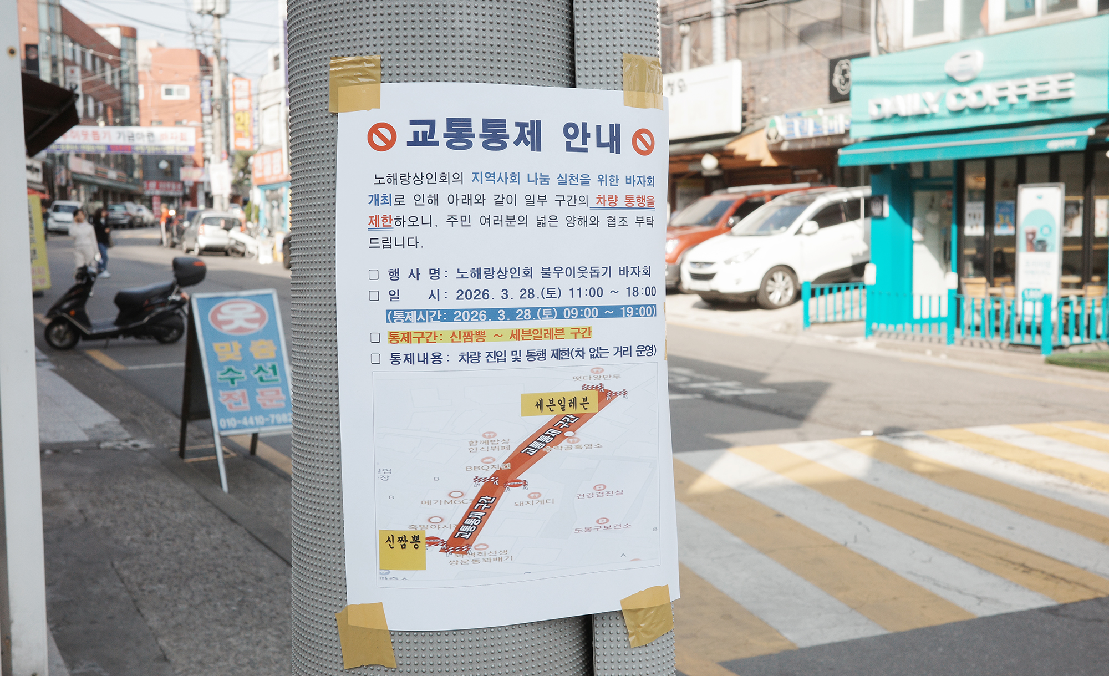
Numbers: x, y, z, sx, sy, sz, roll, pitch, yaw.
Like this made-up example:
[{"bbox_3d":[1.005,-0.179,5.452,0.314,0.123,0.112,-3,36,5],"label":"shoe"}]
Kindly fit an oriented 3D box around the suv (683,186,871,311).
[{"bbox_3d":[4.050,-1.470,19.950,4.410,1.680,1.840,-8,8,-29],"label":"suv"}]

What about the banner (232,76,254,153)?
[{"bbox_3d":[-11.881,-8.546,47.000,0.850,2.800,0.250,-3,5,-30],"label":"banner"}]

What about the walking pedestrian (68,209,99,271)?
[{"bbox_3d":[-10.261,-1.998,26.800,0.600,1.630,0.420,-1,5,-9],"label":"walking pedestrian"}]

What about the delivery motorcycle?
[{"bbox_3d":[-5.320,-0.463,15.300,1.870,1.150,0.700,-3,5,-22],"label":"delivery motorcycle"}]

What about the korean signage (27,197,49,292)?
[{"bbox_3d":[-9.109,-1.633,21.500,0.600,1.720,0.150,-2,5,-20],"label":"korean signage"}]

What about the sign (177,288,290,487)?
[{"bbox_3d":[-1.949,0.269,7.590,0.495,1.127,0.825,-7,11,-35],"label":"sign"}]

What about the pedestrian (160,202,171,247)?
[{"bbox_3d":[-14.839,-4.315,47.000,0.500,1.680,0.500,1,5,21],"label":"pedestrian"}]

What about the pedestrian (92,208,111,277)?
[{"bbox_3d":[-10.361,-2.182,28.200,0.460,1.630,0.480,3,6,41],"label":"pedestrian"}]

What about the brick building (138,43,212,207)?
[{"bbox_3d":[-34.300,-17.300,108.000,8.500,14.500,10.000,-2,5,-14],"label":"brick building"}]

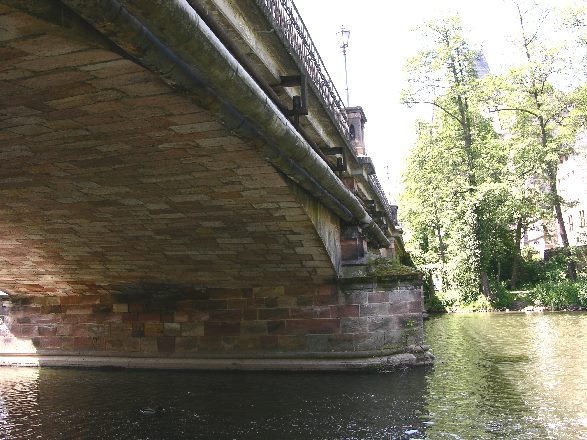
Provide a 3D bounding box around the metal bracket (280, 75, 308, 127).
[{"bbox_3d":[0.018,-2.110,10.500,0.417,0.831,0.220,-4,-8,13],"label":"metal bracket"}]

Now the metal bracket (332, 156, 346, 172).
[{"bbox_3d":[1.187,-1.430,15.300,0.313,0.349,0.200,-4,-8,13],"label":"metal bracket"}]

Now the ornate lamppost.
[{"bbox_3d":[1.606,-4.775,18.600,0.410,2.477,0.410,-4,-8,13],"label":"ornate lamppost"}]

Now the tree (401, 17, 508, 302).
[{"bbox_3d":[13.256,-4.588,50.000,8.000,23.000,7.800,-4,-8,13],"label":"tree"}]

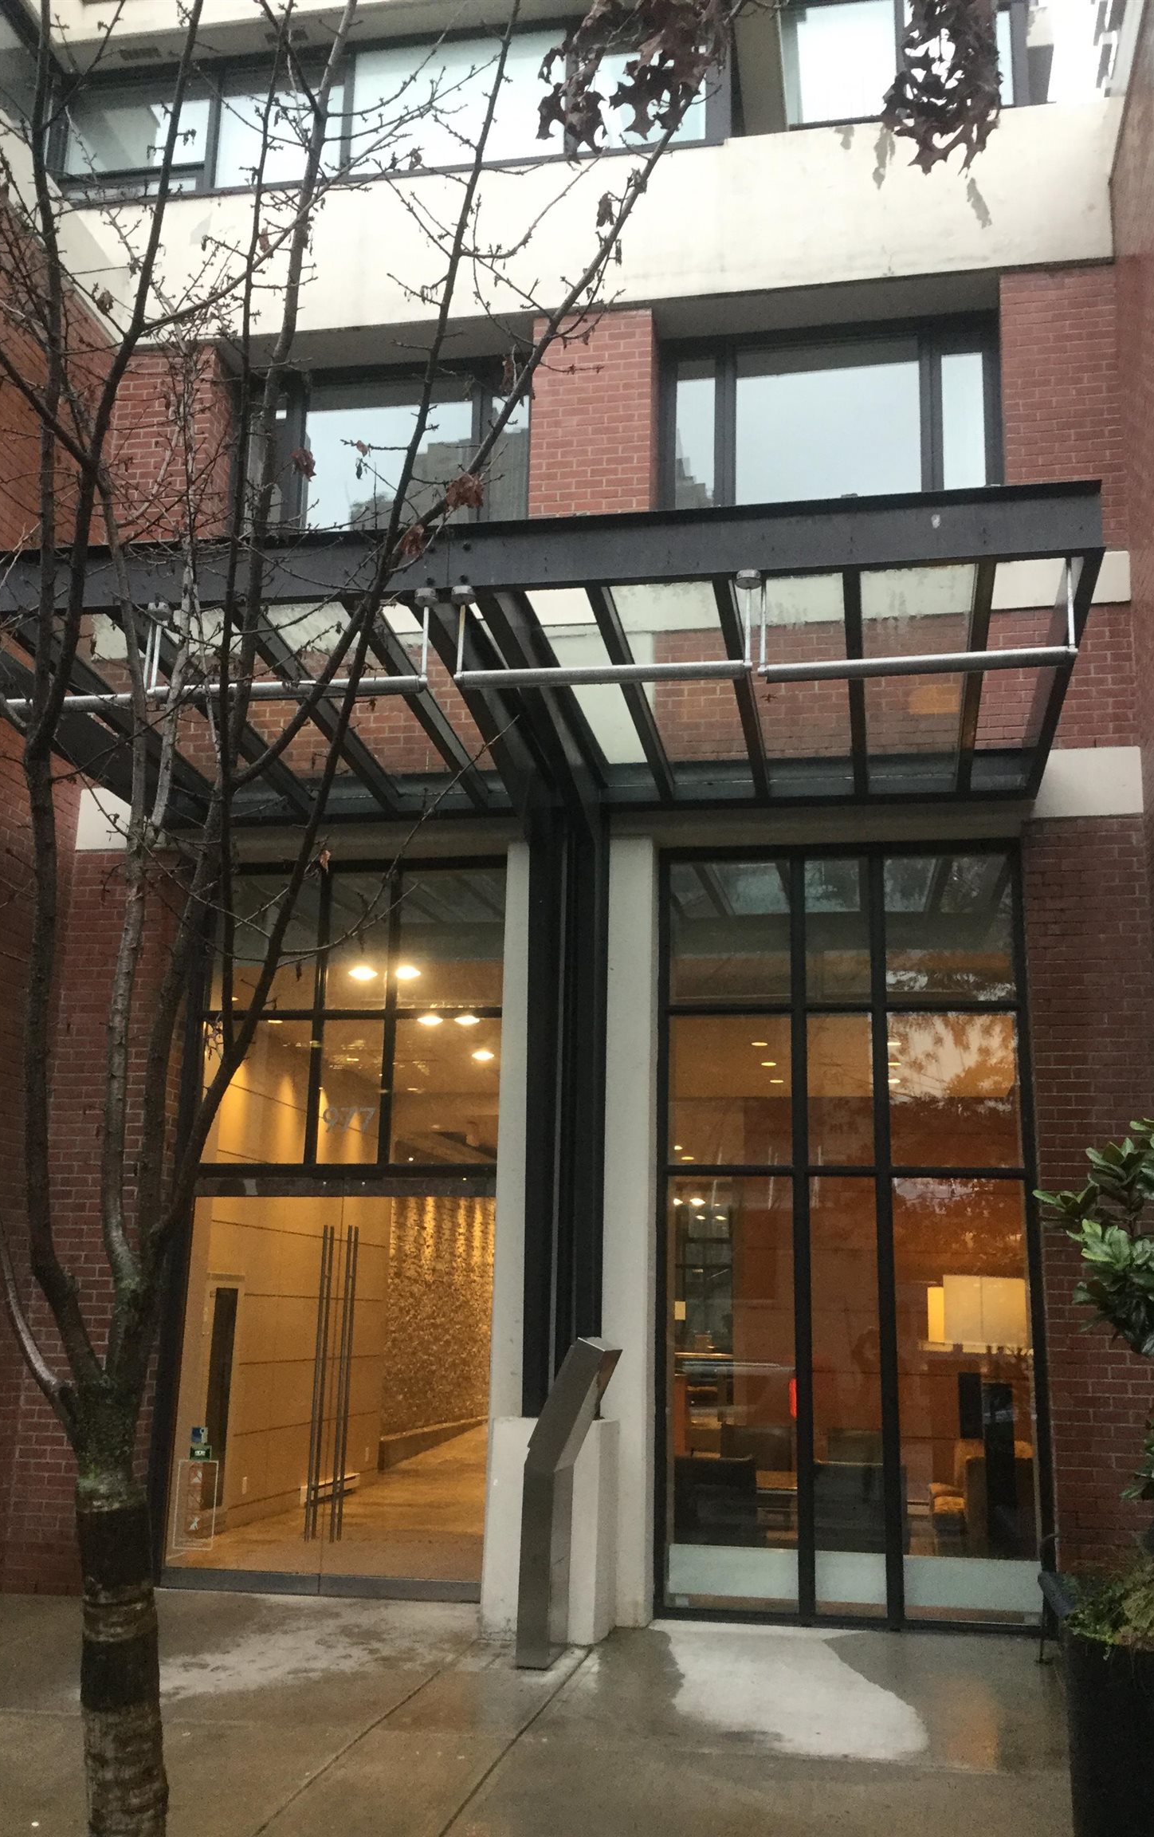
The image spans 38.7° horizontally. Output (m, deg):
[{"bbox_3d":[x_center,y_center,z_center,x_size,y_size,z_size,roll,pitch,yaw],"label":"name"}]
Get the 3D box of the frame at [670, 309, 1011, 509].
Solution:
[{"bbox_3d":[1.690,-3.097,11.056,2.294,1.984,0.140,-1,-15,10],"label":"frame"}]

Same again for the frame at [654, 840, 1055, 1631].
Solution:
[{"bbox_3d":[1.594,1.758,9.804,2.231,4.561,0.150,-1,-15,10],"label":"frame"}]

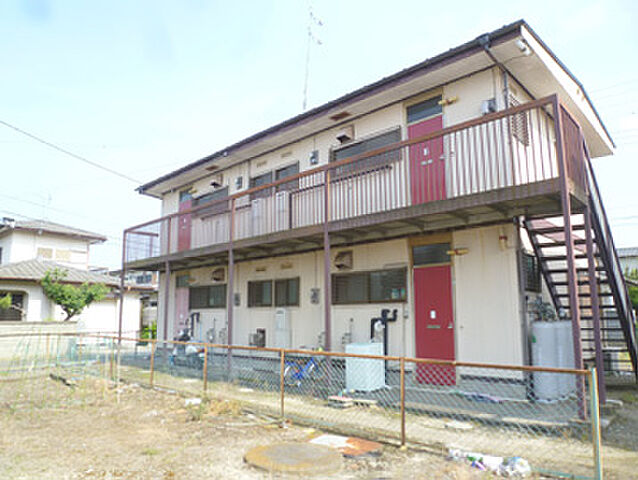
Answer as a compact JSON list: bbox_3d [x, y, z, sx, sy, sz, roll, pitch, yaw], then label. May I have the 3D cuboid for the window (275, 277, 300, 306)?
[{"bbox_3d":[-0.708,1.167,9.823,0.847,0.638,0.081,-9,-14,42],"label":"window"}]

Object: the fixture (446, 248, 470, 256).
[{"bbox_3d":[2.227,0.188,7.093,0.329,0.081,0.134,-9,-14,42],"label":"fixture"}]

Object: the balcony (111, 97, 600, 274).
[{"bbox_3d":[-1.249,-0.365,10.330,12.851,1.313,1.250,-10,-13,43],"label":"balcony"}]

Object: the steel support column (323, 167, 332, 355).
[{"bbox_3d":[0.157,0.538,7.620,0.065,3.743,0.065,-9,-14,42],"label":"steel support column"}]

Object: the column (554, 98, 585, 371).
[{"bbox_3d":[2.991,0.108,5.347,0.085,3.955,0.092,-10,-13,43],"label":"column"}]

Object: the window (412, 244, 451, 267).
[{"bbox_3d":[1.907,0.254,7.503,0.706,0.349,0.074,-9,-14,42],"label":"window"}]

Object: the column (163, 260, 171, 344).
[{"bbox_3d":[-3.883,1.787,11.254,0.065,2.554,0.065,-9,-14,42],"label":"column"}]

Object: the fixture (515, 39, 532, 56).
[{"bbox_3d":[3.032,-2.857,6.566,0.148,0.141,0.323,-9,-14,42],"label":"fixture"}]

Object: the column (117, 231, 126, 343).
[{"bbox_3d":[-5.867,1.540,13.190,0.065,3.716,0.065,-9,-14,42],"label":"column"}]

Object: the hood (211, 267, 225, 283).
[{"bbox_3d":[-2.677,0.918,11.595,0.336,0.363,0.229,-9,-14,42],"label":"hood"}]

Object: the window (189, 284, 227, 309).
[{"bbox_3d":[-3.238,1.654,12.794,1.974,0.674,0.099,-10,-13,43],"label":"window"}]

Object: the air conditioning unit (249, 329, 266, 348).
[{"bbox_3d":[-1.516,2.411,10.845,0.412,0.476,0.248,-10,-13,43],"label":"air conditioning unit"}]

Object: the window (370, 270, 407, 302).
[{"bbox_3d":[1.323,0.889,8.519,0.866,0.660,0.085,-10,-13,43],"label":"window"}]

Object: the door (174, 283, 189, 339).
[{"bbox_3d":[-4.243,2.512,13.639,0.753,2.080,0.071,-10,-13,43],"label":"door"}]

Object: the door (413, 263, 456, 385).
[{"bbox_3d":[2.015,1.478,7.756,0.746,2.045,0.071,-10,-13,43],"label":"door"}]

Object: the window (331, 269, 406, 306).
[{"bbox_3d":[0.958,0.949,8.851,1.860,0.660,0.099,-10,-13,43],"label":"window"}]

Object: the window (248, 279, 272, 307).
[{"bbox_3d":[-1.400,1.281,10.464,0.907,0.638,0.081,-9,-14,42],"label":"window"}]

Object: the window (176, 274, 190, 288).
[{"bbox_3d":[-4.004,1.221,12.973,0.733,0.356,0.074,-9,-14,42],"label":"window"}]

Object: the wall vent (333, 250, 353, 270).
[{"bbox_3d":[0.502,0.418,9.218,0.334,0.405,0.241,-10,-13,43],"label":"wall vent"}]

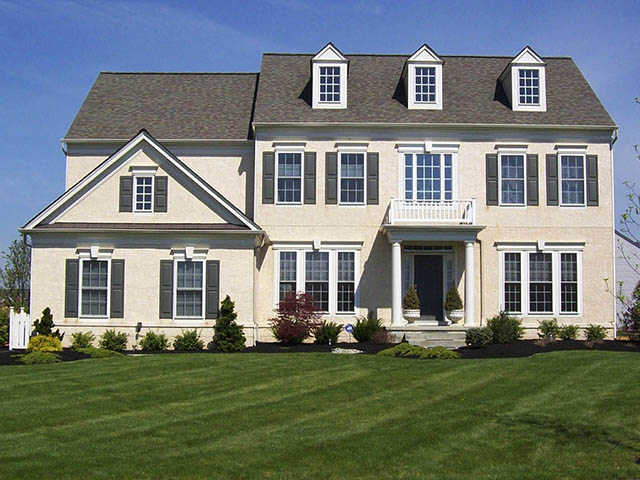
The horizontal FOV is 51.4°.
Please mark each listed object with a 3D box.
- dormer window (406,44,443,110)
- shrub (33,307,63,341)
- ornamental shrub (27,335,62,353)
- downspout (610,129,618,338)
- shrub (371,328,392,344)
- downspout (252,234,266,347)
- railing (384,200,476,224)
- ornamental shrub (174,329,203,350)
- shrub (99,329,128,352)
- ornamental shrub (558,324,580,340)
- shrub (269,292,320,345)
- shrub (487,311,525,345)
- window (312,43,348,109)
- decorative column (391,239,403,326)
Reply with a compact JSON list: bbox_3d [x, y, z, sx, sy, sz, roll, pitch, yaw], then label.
[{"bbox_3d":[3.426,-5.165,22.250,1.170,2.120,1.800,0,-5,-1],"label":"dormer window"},{"bbox_3d":[-7.461,2.395,18.225,0.818,1.143,0.800,0,-3,0],"label":"shrub"},{"bbox_3d":[-7.349,2.767,17.754,0.957,0.490,0.900,0,-3,0],"label":"ornamental shrub"},{"bbox_3d":[9.193,-0.225,20.732,0.150,6.573,0.300,0,-3,0],"label":"downspout"},{"bbox_3d":[1.807,2.813,19.400,0.650,0.460,0.600,0,-3,-1],"label":"shrub"},{"bbox_3d":[-1.838,1.534,20.224,0.400,3.400,0.220,0,-3,-1],"label":"downspout"},{"bbox_3d":[3.292,-0.788,20.210,2.584,0.780,1.400,0,-3,0],"label":"railing"},{"bbox_3d":[-3.604,2.734,18.241,0.875,0.612,0.800,0,-3,0],"label":"ornamental shrub"},{"bbox_3d":[-6.017,2.928,19.393,0.840,0.680,0.800,0,-3,-1],"label":"shrub"},{"bbox_3d":[7.580,2.813,20.242,0.687,0.514,0.620,0,-3,0],"label":"ornamental shrub"},{"bbox_3d":[-0.758,2.341,19.792,1.546,1.553,1.450,0,-3,0],"label":"shrub"},{"bbox_3d":[5.424,2.558,19.461,1.100,0.970,1.000,0,-3,-1],"label":"shrub"},{"bbox_3d":[0.328,-5.238,22.542,1.160,2.161,2.200,0,-3,0],"label":"window"},{"bbox_3d":[2.334,1.332,20.200,0.340,2.620,0.340,0,-5,-1],"label":"decorative column"}]

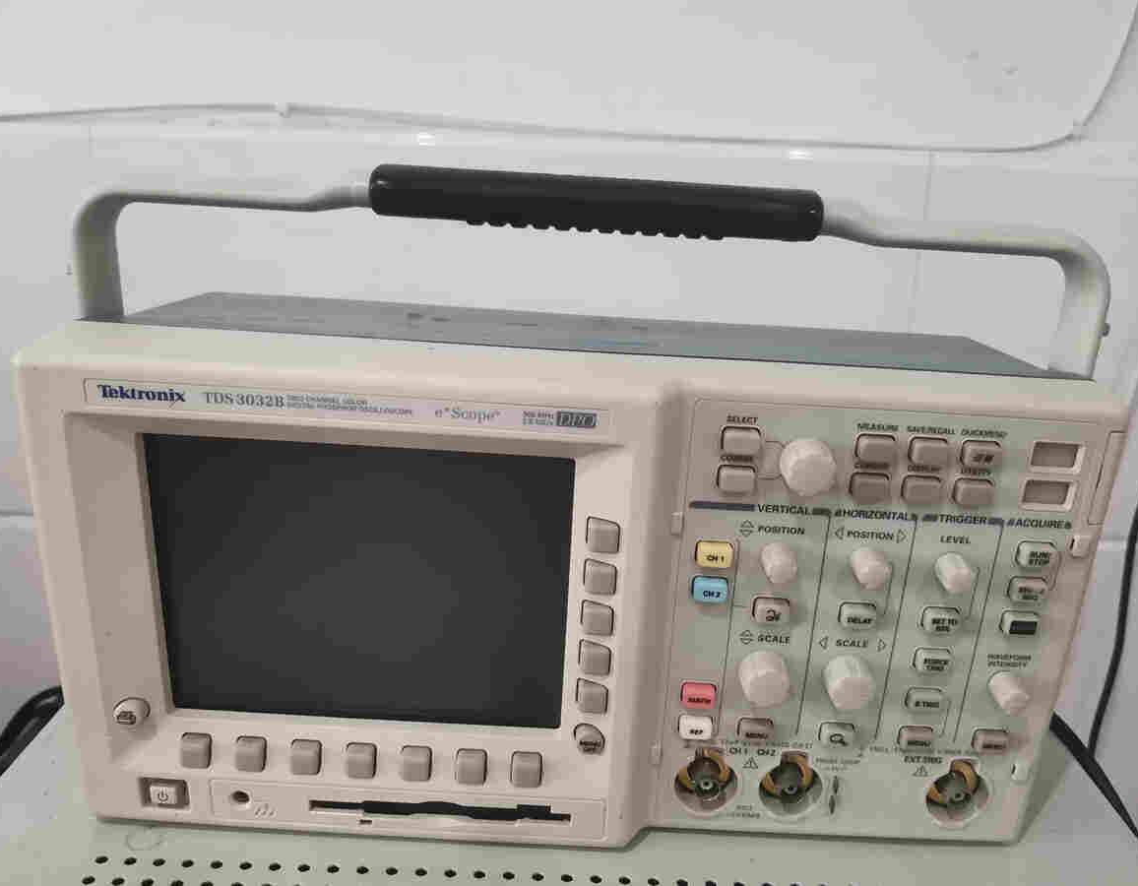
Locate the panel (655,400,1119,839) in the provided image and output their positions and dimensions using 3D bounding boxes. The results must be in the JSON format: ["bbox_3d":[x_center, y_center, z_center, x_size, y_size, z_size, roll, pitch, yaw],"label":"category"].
[{"bbox_3d":[0.105,0.071,0.307,0.136,0.167,0.020,3,18,0],"label":"panel"}]

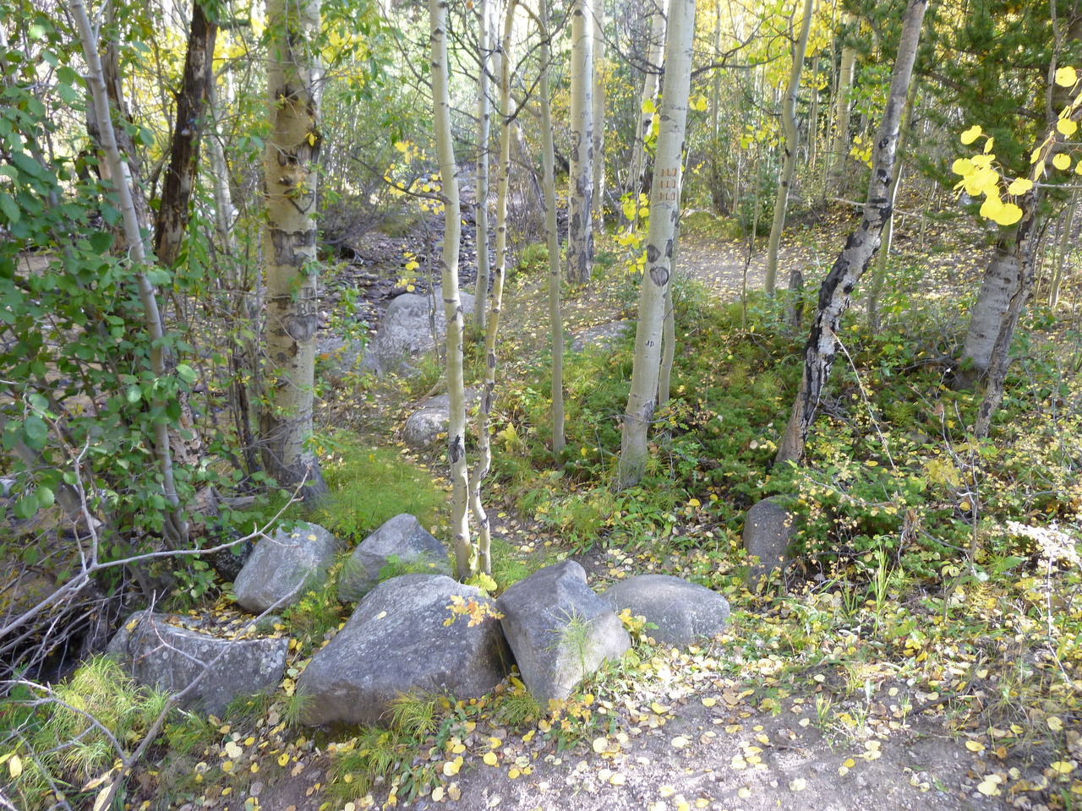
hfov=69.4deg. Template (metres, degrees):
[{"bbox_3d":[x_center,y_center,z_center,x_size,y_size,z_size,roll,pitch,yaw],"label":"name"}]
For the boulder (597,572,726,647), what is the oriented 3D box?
[{"bbox_3d":[0.418,0.669,2.786,0.450,0.180,0.360,1,17,0],"label":"boulder"}]

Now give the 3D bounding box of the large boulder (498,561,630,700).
[{"bbox_3d":[0.077,0.730,2.607,0.370,0.340,0.360,-6,18,-19],"label":"large boulder"}]

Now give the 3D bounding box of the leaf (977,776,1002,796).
[{"bbox_3d":[1.153,0.980,2.011,0.056,0.014,0.056,1,17,0],"label":"leaf"}]

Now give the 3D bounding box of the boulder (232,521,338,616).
[{"bbox_3d":[-0.966,0.577,3.055,0.380,0.290,0.330,-4,18,-14],"label":"boulder"}]

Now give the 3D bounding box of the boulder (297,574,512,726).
[{"bbox_3d":[-0.417,0.710,2.519,0.630,0.320,0.420,-3,17,-11],"label":"boulder"}]

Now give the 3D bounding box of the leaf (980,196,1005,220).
[{"bbox_3d":[0.825,-0.361,1.430,0.044,0.043,0.012,9,17,28],"label":"leaf"}]

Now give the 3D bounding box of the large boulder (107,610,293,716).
[{"bbox_3d":[-1.120,0.826,2.616,0.540,0.290,0.270,-1,17,-5],"label":"large boulder"}]

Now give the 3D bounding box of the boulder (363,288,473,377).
[{"bbox_3d":[-1.020,-0.624,6.659,0.860,0.600,0.700,0,17,0],"label":"boulder"}]

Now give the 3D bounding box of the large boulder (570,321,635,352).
[{"bbox_3d":[0.526,-0.588,6.302,0.550,0.190,0.480,-4,18,-14],"label":"large boulder"}]

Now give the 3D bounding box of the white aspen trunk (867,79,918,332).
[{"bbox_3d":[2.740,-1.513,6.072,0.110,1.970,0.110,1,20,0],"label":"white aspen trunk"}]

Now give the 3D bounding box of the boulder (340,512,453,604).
[{"bbox_3d":[-0.561,0.547,3.066,0.420,0.290,0.330,3,17,8],"label":"boulder"}]

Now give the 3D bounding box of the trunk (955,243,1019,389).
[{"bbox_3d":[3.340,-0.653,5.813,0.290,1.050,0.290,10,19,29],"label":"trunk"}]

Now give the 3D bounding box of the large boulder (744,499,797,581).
[{"bbox_3d":[0.965,0.538,3.249,0.225,0.310,0.220,4,18,14],"label":"large boulder"}]

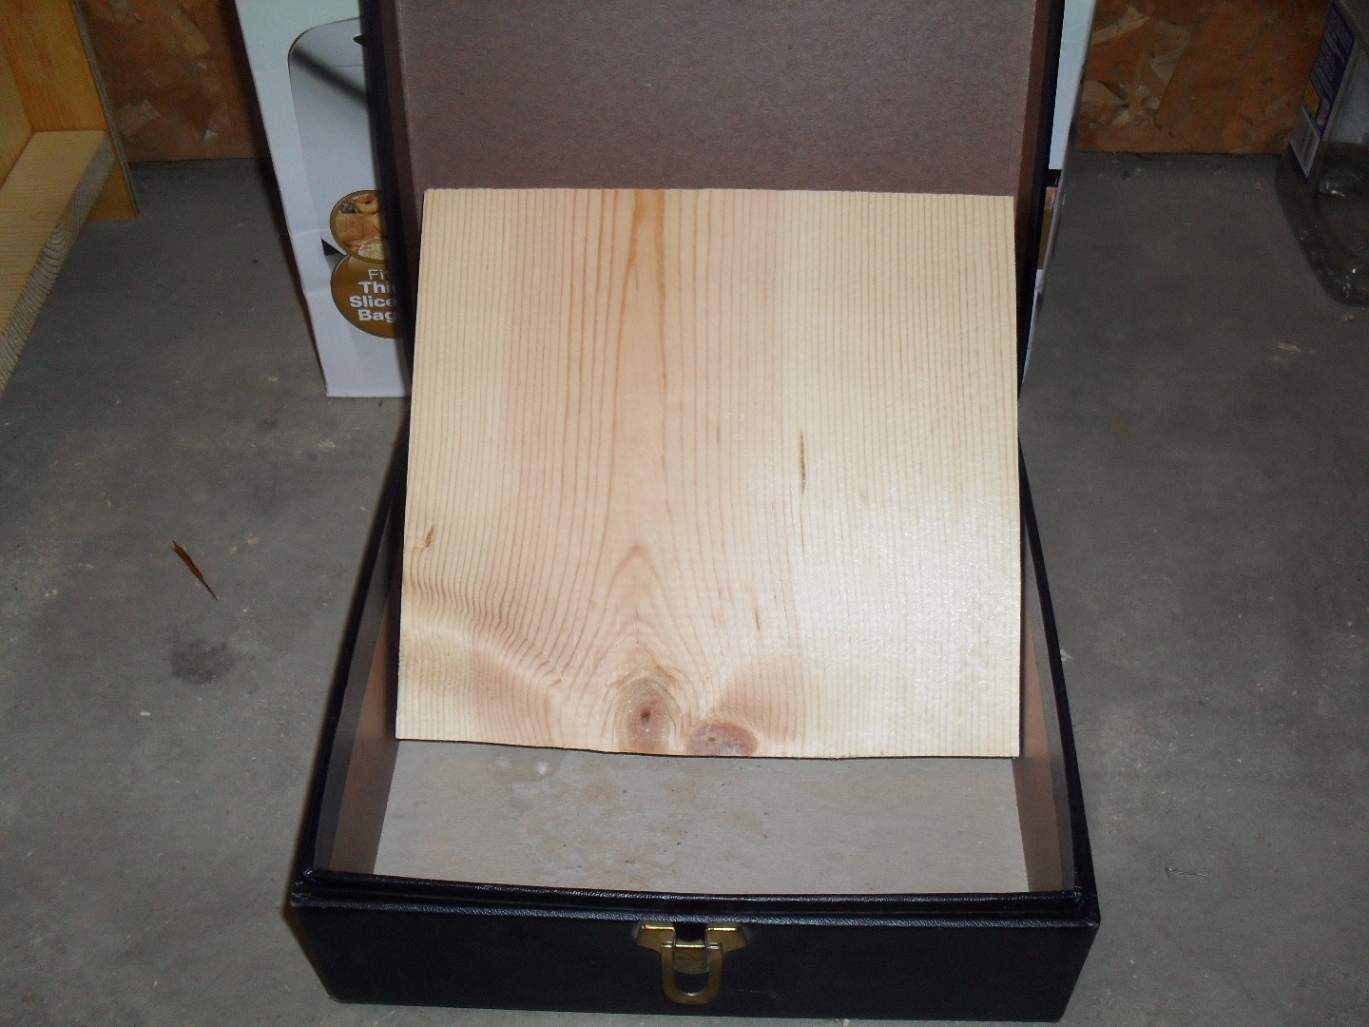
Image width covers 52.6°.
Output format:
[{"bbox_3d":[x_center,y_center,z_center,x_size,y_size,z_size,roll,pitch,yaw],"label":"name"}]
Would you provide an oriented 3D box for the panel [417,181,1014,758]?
[{"bbox_3d":[0.013,-0.022,0.650,0.281,0.016,0.260,1,83,2],"label":"panel"}]

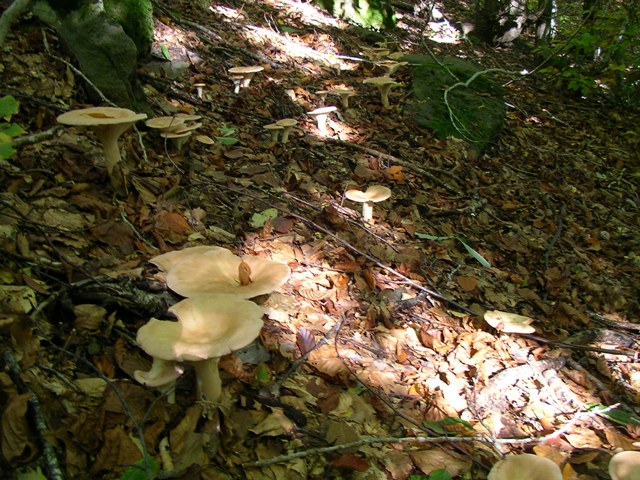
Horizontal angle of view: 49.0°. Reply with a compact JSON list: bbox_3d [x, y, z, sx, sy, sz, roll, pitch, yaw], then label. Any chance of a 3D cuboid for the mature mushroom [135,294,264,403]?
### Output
[{"bbox_3d":[-0.169,0.168,1.010,0.181,0.145,0.145,0,21,0],"label":"mature mushroom"}]

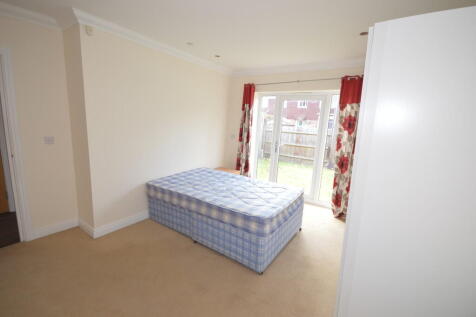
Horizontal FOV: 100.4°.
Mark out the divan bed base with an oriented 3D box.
[{"bbox_3d":[-0.214,0.772,2.852,1.866,0.405,1.130,9,11,34],"label":"divan bed base"}]

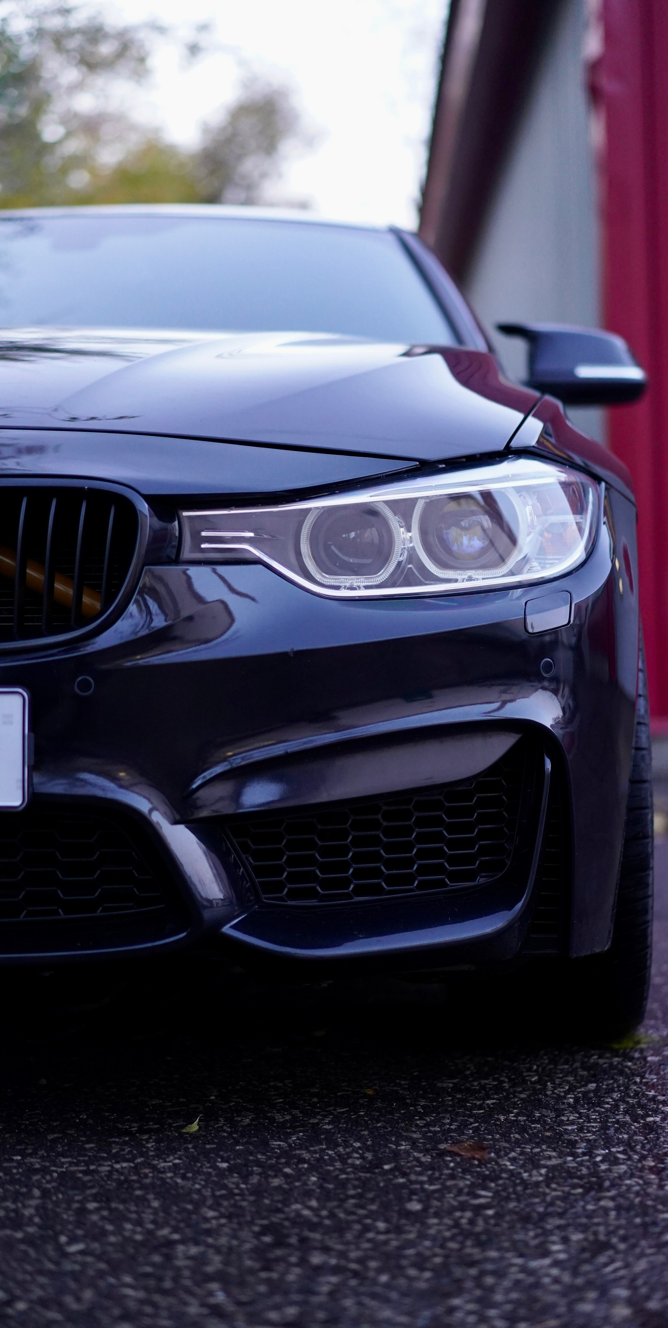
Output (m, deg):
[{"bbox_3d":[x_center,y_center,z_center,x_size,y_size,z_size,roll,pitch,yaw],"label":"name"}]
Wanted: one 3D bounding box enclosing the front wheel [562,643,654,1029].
[{"bbox_3d":[0.273,0.156,2.630,0.235,0.660,0.660,-1,-2,4],"label":"front wheel"}]

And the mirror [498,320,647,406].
[{"bbox_3d":[0.416,-0.526,3.550,0.262,0.146,0.160,-1,-2,3],"label":"mirror"}]

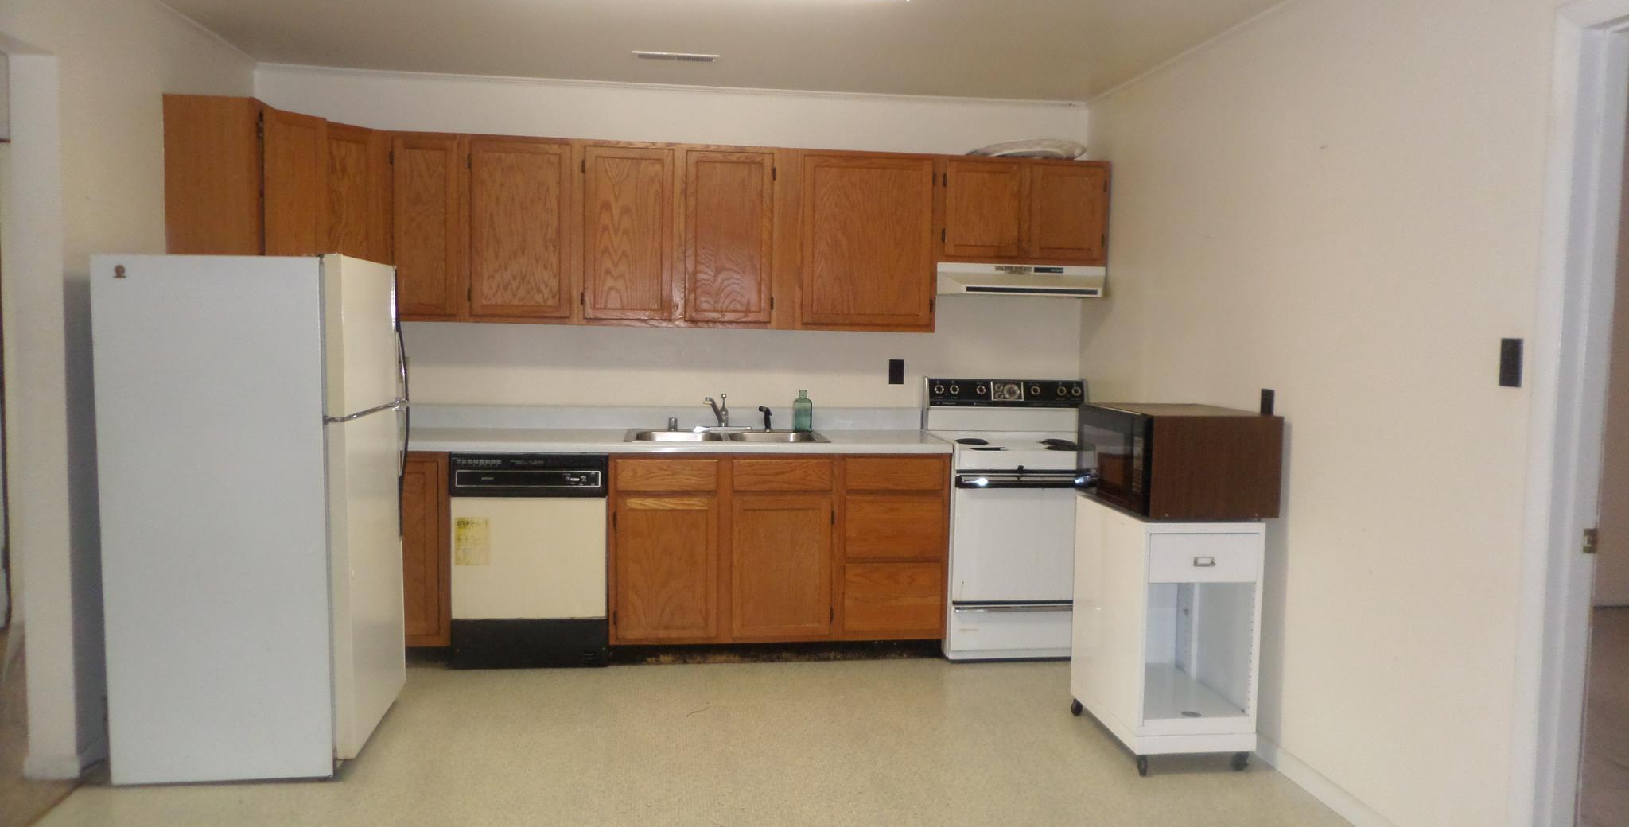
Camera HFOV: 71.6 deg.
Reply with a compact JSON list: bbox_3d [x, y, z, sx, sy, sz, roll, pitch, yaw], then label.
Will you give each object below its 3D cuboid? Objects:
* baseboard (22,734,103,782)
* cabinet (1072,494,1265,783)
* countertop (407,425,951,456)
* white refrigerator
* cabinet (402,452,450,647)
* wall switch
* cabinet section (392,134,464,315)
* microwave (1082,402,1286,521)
[{"bbox_3d":[-2.272,1.039,3.430,0.160,0.080,0.190,0,4,-8],"label":"baseboard"},{"bbox_3d":[1.174,0.716,3.826,0.397,0.794,0.585,0,5,-8],"label":"cabinet"},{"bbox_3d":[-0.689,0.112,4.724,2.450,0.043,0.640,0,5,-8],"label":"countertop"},{"bbox_3d":[-1.753,0.289,3.663,0.720,1.568,0.710,0,5,-8],"label":"white refrigerator"},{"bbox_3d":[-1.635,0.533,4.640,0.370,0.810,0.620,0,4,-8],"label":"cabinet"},{"bbox_3d":[1.626,-0.118,2.641,0.012,0.115,0.070,0,4,-8],"label":"wall switch"},{"bbox_3d":[-1.579,-0.765,4.731,0.284,0.741,0.326,1,4,-8],"label":"cabinet section"},{"bbox_3d":[1.192,0.151,3.758,0.435,0.325,0.600,1,4,-7],"label":"microwave"}]

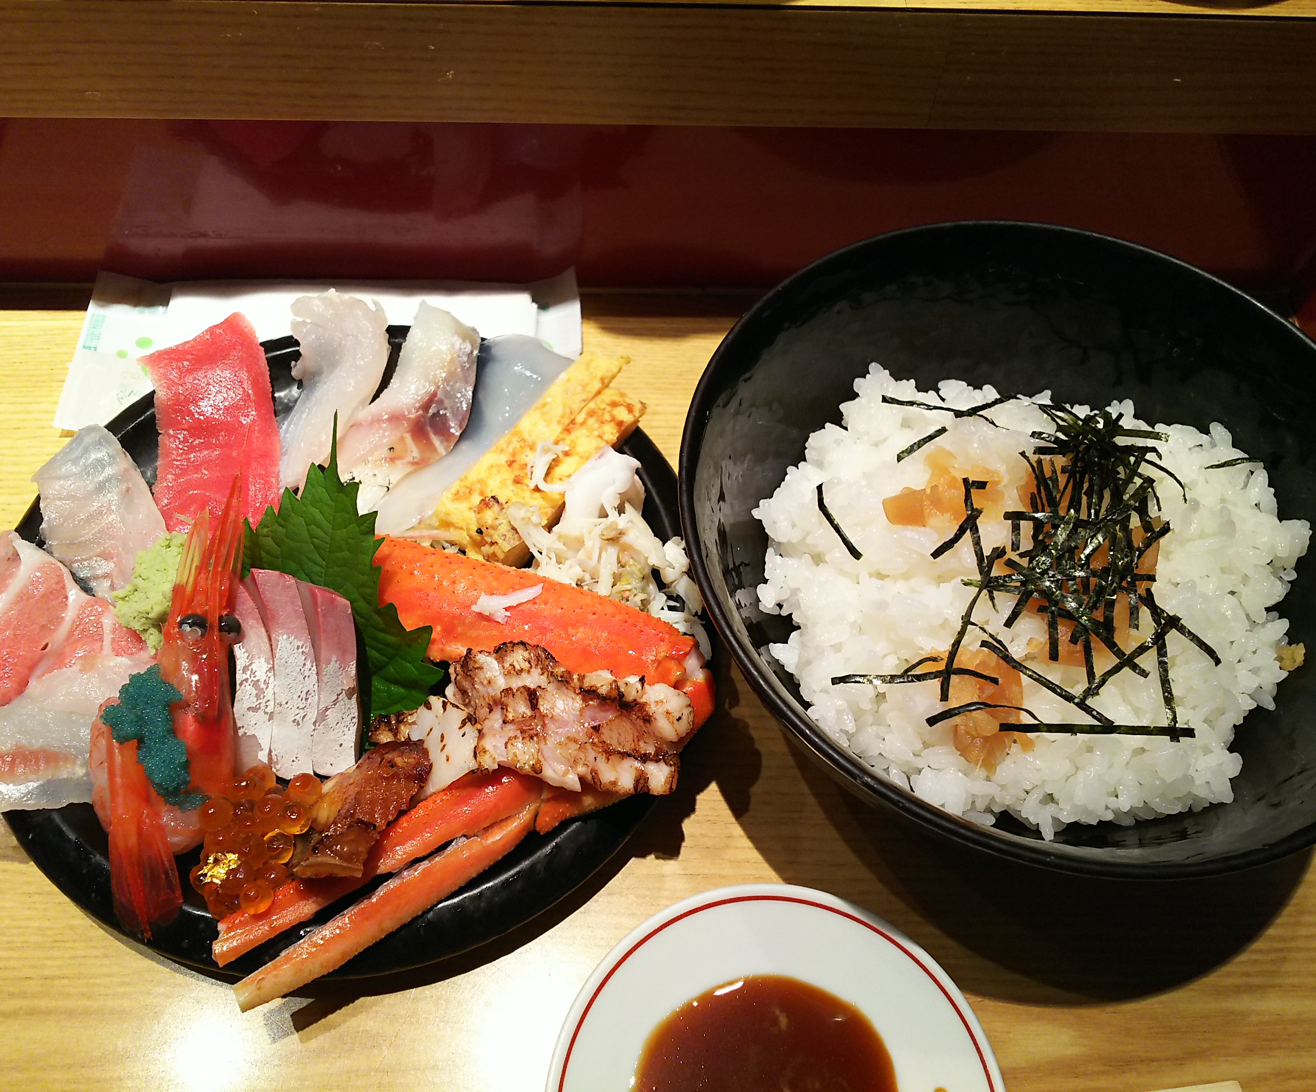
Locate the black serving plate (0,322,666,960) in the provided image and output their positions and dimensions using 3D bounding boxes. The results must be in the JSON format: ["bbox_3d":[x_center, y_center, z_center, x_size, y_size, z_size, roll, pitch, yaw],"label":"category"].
[{"bbox_3d":[-0.088,0.023,0.341,0.209,0.026,0.209,1,61,-2],"label":"black serving plate"}]

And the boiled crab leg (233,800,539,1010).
[{"bbox_3d":[-0.068,0.090,0.284,0.079,0.011,0.011,-29,66,-18],"label":"boiled crab leg"}]

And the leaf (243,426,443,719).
[{"bbox_3d":[-0.087,0.010,0.314,0.058,0.020,0.089,-6,75,-7],"label":"leaf"}]

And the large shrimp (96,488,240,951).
[{"bbox_3d":[-0.126,0.042,0.300,0.036,0.038,0.112,2,69,-2],"label":"large shrimp"}]

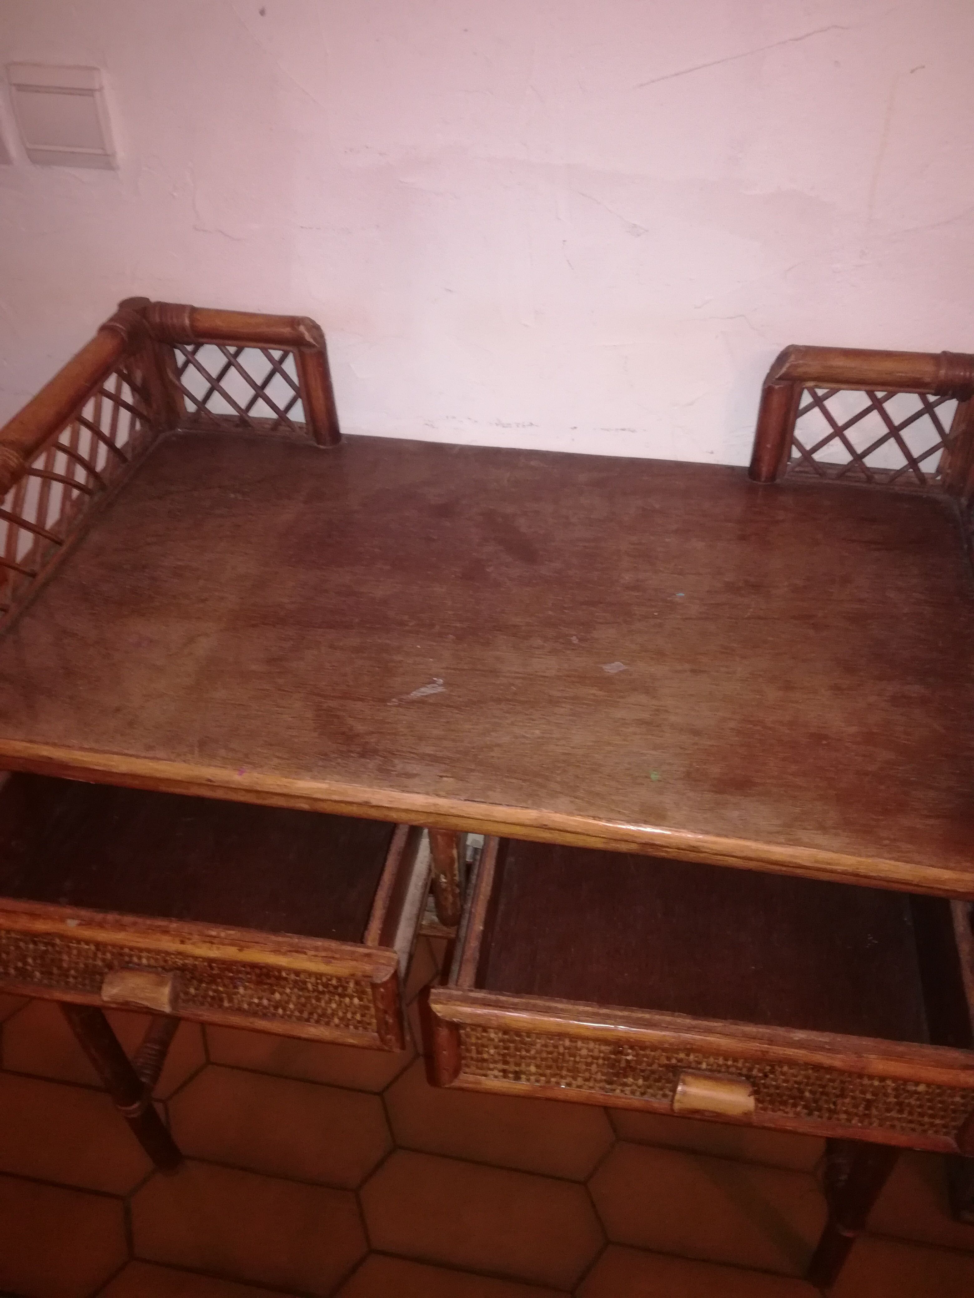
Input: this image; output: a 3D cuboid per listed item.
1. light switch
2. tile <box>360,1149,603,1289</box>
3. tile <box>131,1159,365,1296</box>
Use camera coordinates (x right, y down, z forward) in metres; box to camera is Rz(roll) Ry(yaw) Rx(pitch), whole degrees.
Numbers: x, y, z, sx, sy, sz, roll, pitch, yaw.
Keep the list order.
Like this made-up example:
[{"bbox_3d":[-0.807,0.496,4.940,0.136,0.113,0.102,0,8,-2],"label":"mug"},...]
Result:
[{"bbox_3d":[-0.351,-0.444,0.845,0.081,0.080,0.012,6,43,8],"label":"light switch"},{"bbox_3d":[-0.007,0.671,1.194,0.299,0.010,0.114,5,43,7],"label":"tile"},{"bbox_3d":[-0.282,0.679,1.193,0.299,0.010,0.114,5,43,7],"label":"tile"}]

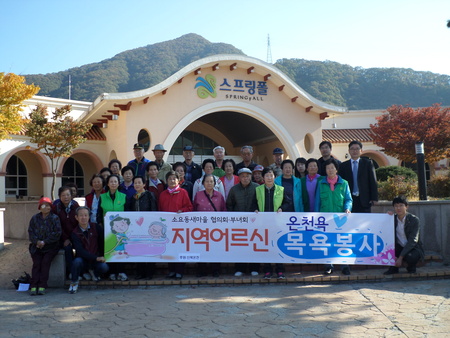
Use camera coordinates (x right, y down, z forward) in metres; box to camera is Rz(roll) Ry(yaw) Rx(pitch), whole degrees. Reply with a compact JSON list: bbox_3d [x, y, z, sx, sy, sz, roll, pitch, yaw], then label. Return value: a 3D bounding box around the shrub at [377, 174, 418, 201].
[{"bbox_3d":[3.342,0.370,10.900,0.920,0.540,0.800,-2,-2,17],"label":"shrub"}]

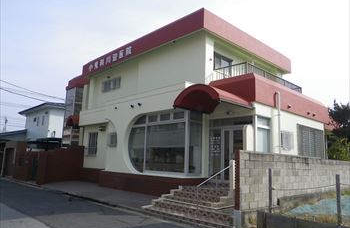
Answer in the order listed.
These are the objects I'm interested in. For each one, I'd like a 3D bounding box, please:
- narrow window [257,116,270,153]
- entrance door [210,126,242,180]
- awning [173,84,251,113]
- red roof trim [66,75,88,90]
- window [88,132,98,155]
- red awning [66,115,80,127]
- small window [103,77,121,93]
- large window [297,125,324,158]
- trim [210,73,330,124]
[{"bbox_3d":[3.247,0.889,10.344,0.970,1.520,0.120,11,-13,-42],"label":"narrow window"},{"bbox_3d":[1.916,1.528,10.851,0.120,2.090,1.540,11,-13,-42],"label":"entrance door"},{"bbox_3d":[1.394,-0.529,10.417,1.900,0.700,2.140,11,-13,-42],"label":"awning"},{"bbox_3d":[-7.288,-2.268,21.593,0.950,0.850,2.700,11,-13,-42],"label":"red roof trim"},{"bbox_3d":[-5.350,1.957,18.495,0.120,1.440,1.080,11,-13,-42],"label":"window"},{"bbox_3d":[-6.772,0.592,19.660,1.000,0.850,1.150,11,-13,-42],"label":"red awning"},{"bbox_3d":[-4.009,-1.776,17.784,0.120,0.660,2.100,11,-13,-42],"label":"small window"},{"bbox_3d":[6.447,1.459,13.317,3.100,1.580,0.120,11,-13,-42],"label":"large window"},{"bbox_3d":[4.728,-0.330,13.443,7.130,1.100,2.280,11,-13,-42],"label":"trim"}]

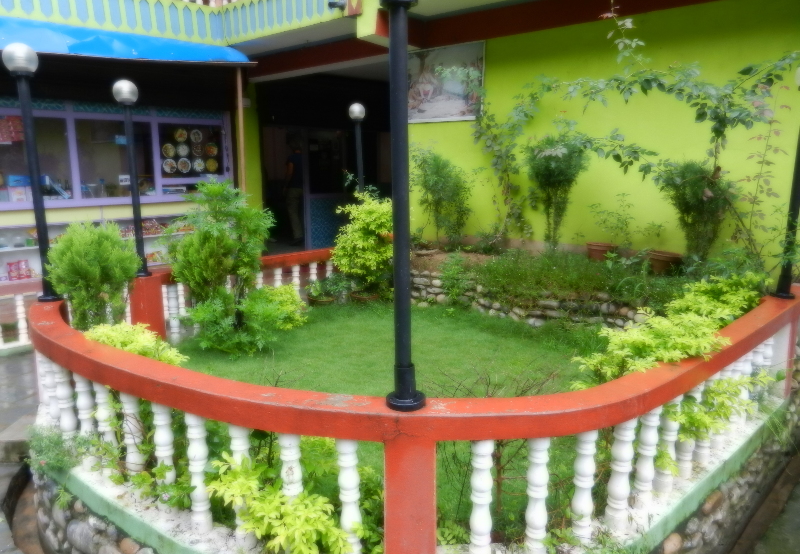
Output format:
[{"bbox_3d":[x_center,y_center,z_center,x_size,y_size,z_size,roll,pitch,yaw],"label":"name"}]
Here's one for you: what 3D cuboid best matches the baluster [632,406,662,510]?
[{"bbox_3d":[0.964,0.707,2.250,0.072,0.447,0.072,5,13,24],"label":"baluster"}]

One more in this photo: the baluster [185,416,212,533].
[{"bbox_3d":[-0.704,0.690,2.020,0.072,0.456,0.072,-5,12,-21],"label":"baluster"}]

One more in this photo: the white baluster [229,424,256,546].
[{"bbox_3d":[-0.568,0.731,2.086,0.082,0.484,0.082,0,10,0],"label":"white baluster"}]

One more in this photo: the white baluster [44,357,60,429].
[{"bbox_3d":[-1.828,0.563,3.039,0.082,0.480,0.082,0,10,0],"label":"white baluster"}]

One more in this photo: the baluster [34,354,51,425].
[{"bbox_3d":[-1.799,0.529,2.915,0.077,0.445,0.077,-7,12,-32],"label":"baluster"}]

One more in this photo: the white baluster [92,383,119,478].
[{"bbox_3d":[-1.228,0.616,2.418,0.077,0.445,0.077,-6,12,-28],"label":"white baluster"}]

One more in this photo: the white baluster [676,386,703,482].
[{"bbox_3d":[1.270,0.687,2.530,0.072,0.449,0.072,5,13,28],"label":"white baluster"}]

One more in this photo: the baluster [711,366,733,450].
[{"bbox_3d":[1.460,0.557,2.625,0.077,0.445,0.077,6,12,30],"label":"baluster"}]

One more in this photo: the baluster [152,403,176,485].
[{"bbox_3d":[-0.888,0.656,2.186,0.077,0.445,0.077,-5,11,-23],"label":"baluster"}]

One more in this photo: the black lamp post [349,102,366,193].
[{"bbox_3d":[-0.423,-1.134,6.289,0.185,1.485,0.185,0,10,0],"label":"black lamp post"}]

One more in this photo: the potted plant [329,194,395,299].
[{"bbox_3d":[-0.328,-0.283,5.495,0.668,1.058,0.630,-1,10,-3],"label":"potted plant"}]

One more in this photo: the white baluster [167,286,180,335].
[{"bbox_3d":[-1.720,0.257,4.387,0.077,0.445,0.077,-5,11,-22],"label":"white baluster"}]

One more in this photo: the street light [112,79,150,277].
[{"bbox_3d":[-2.092,-0.758,4.556,0.200,1.520,0.200,-6,12,-24],"label":"street light"}]

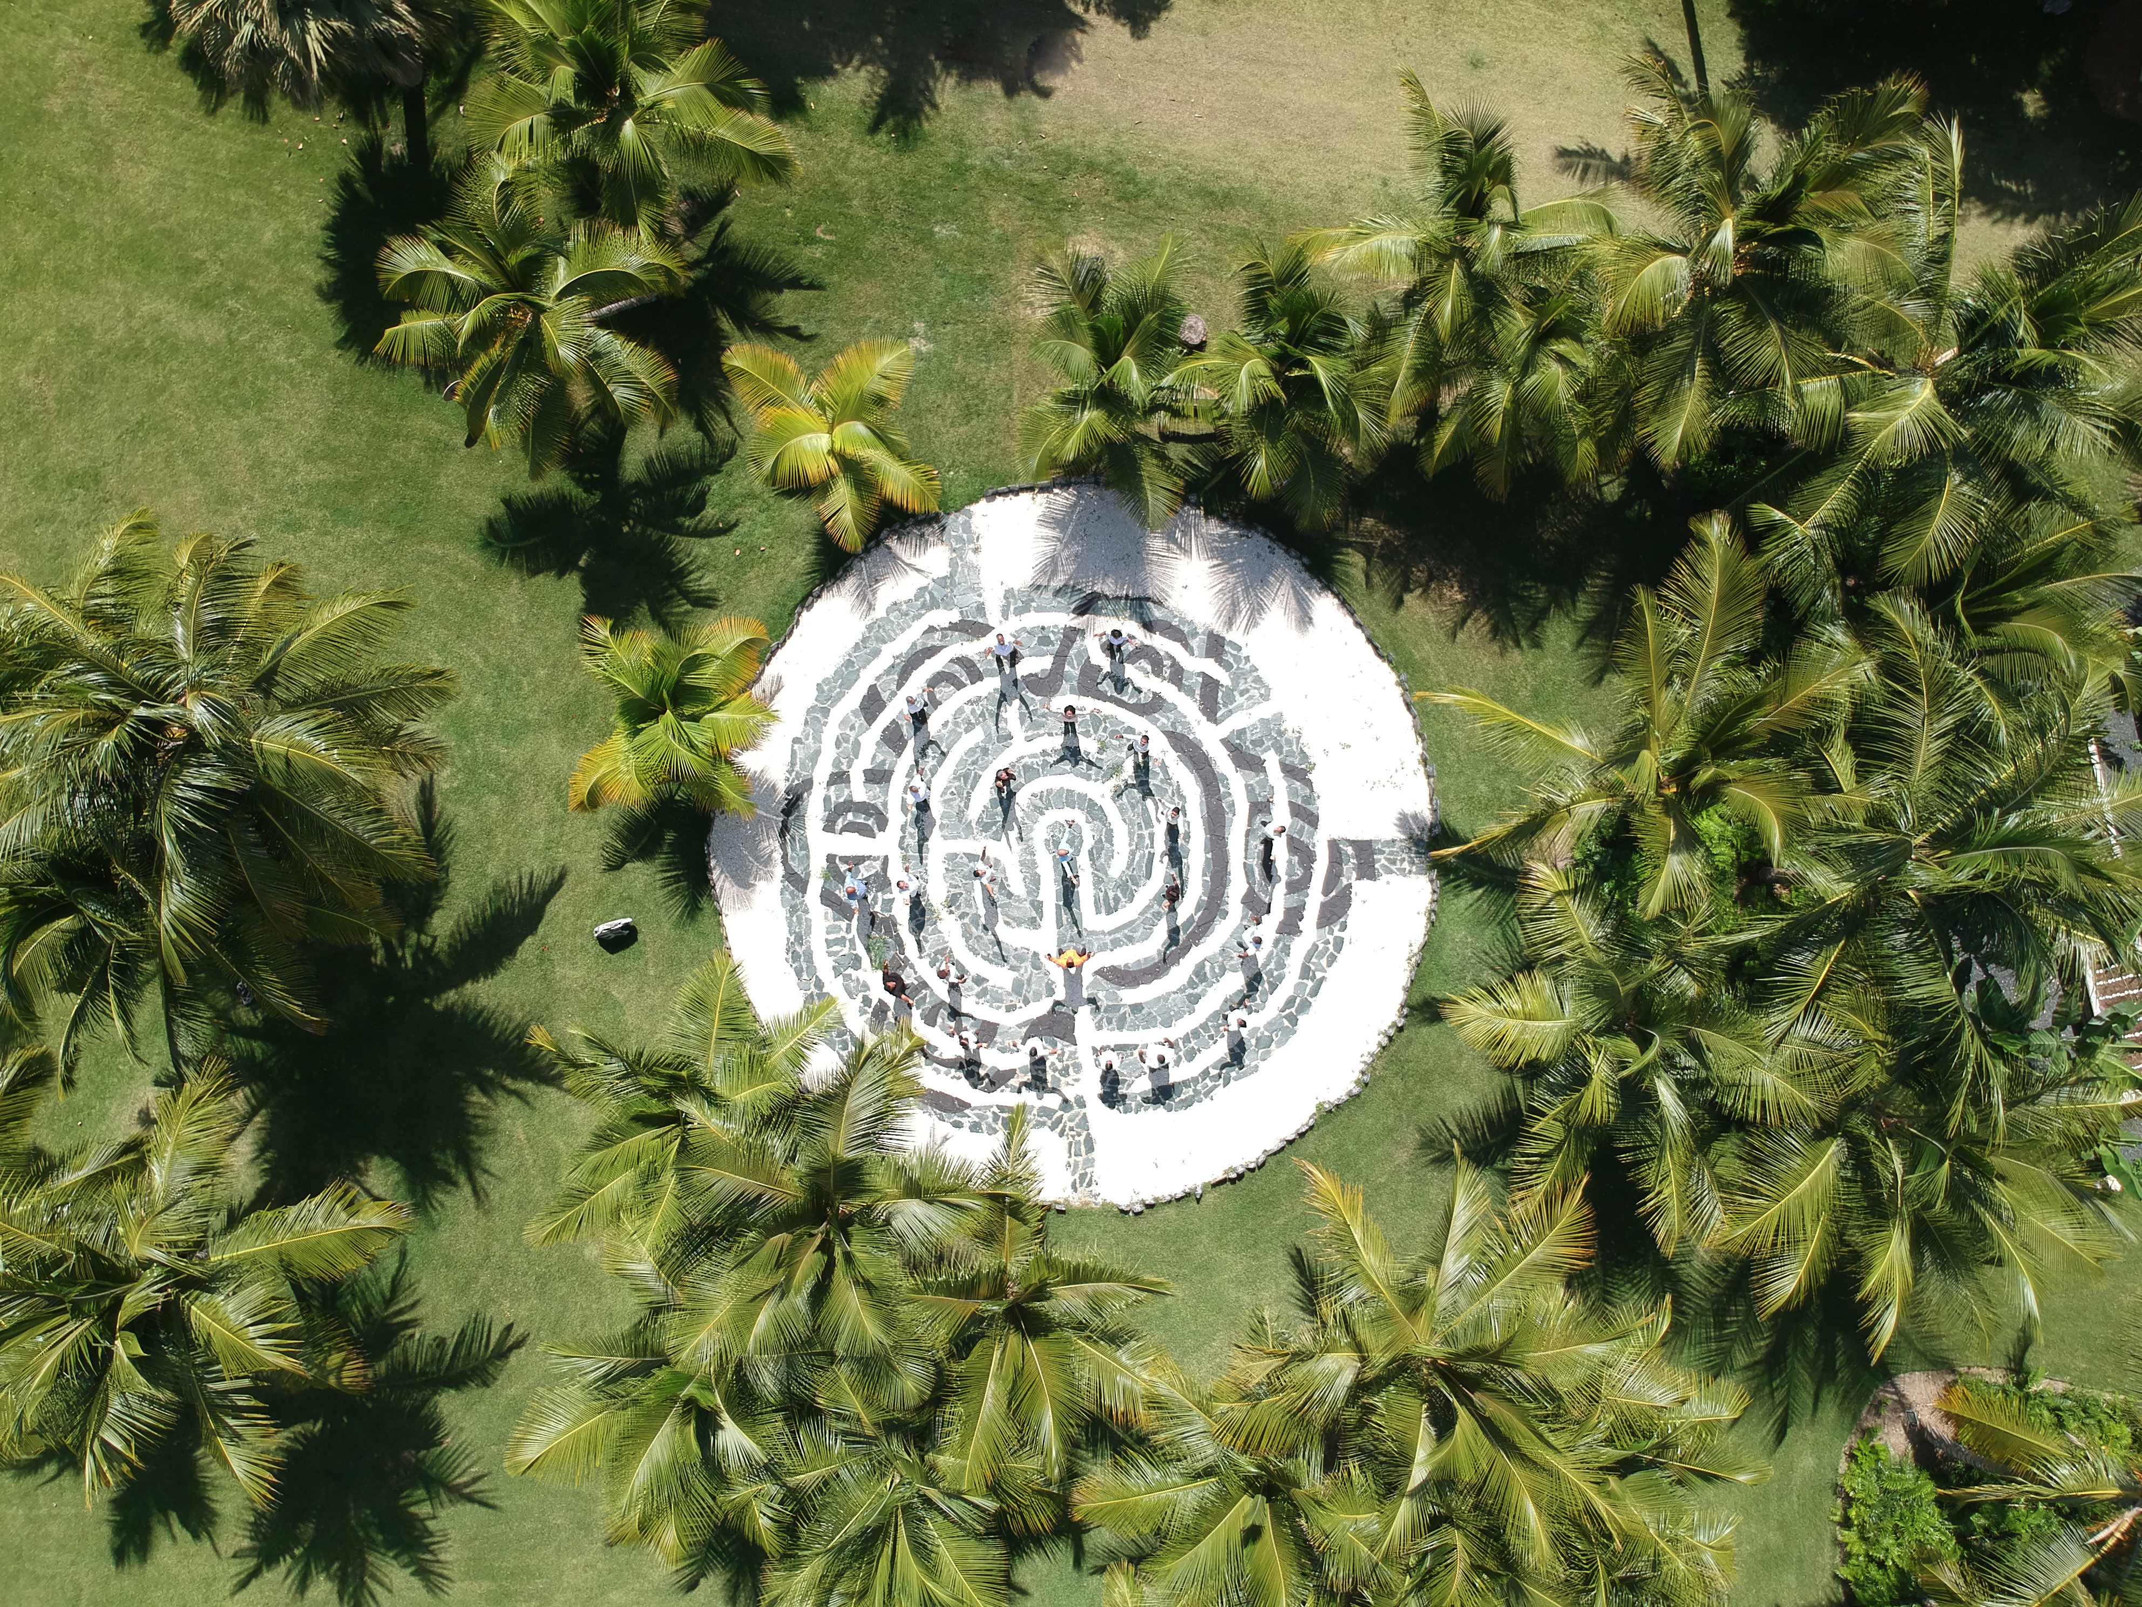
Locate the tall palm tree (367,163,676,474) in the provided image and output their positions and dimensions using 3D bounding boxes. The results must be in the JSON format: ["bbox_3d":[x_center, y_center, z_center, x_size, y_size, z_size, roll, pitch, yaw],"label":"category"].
[{"bbox_3d":[-11.099,-9.913,33.025,6.320,5.600,6.330,0,86,0],"label":"tall palm tree"}]

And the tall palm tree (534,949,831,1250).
[{"bbox_3d":[-7.689,5.899,31.742,6.080,5.900,5.680,0,86,0],"label":"tall palm tree"}]

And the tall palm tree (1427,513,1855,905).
[{"bbox_3d":[11.405,-1.684,32.056,8.750,6.200,7.800,0,86,0],"label":"tall palm tree"}]

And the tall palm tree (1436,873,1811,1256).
[{"bbox_3d":[13.069,6.157,37.857,8.510,8.500,9.210,0,85,0],"label":"tall palm tree"}]

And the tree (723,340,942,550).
[{"bbox_3d":[-6.523,-9.892,41.420,5.950,4.200,5.860,0,85,0],"label":"tree"}]

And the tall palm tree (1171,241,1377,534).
[{"bbox_3d":[4.306,-8.551,33.071,4.340,5.200,5.790,0,86,0],"label":"tall palm tree"}]

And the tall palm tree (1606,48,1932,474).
[{"bbox_3d":[13.455,-10.345,31.860,6.440,7.800,7.730,0,86,0],"label":"tall palm tree"}]

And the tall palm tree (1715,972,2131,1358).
[{"bbox_3d":[20.041,8.544,37.398,9.800,9.000,8.950,0,85,0],"label":"tall palm tree"}]

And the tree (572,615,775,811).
[{"bbox_3d":[-10.586,-2.371,40.461,5.390,4.800,5.440,0,85,0],"label":"tree"}]

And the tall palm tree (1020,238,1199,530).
[{"bbox_3d":[1.023,-11.222,40.633,4.760,6.000,7.300,0,85,0],"label":"tall palm tree"}]

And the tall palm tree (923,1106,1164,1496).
[{"bbox_3d":[-0.561,9.708,31.345,4.920,6.100,7.310,0,86,0],"label":"tall palm tree"}]

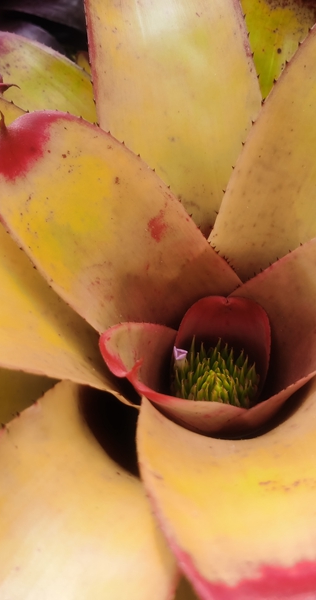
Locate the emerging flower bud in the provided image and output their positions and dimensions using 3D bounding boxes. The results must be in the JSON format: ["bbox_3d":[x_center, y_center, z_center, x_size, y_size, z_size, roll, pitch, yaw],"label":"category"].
[{"bbox_3d":[0.034,0.047,0.370,0.051,0.036,0.050,0,47,0],"label":"emerging flower bud"}]

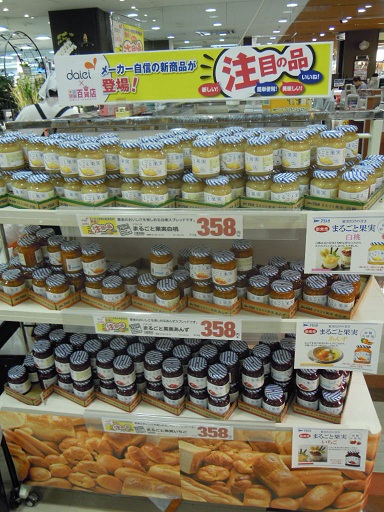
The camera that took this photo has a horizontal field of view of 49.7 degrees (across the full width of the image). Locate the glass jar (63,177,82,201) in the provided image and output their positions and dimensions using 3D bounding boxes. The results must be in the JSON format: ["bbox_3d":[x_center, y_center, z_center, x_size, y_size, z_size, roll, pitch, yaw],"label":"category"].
[{"bbox_3d":[-0.346,-0.197,1.255,0.076,0.091,0.076,-3,25,1],"label":"glass jar"}]

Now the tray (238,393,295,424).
[{"bbox_3d":[0.299,0.463,1.494,0.149,0.031,0.300,13,27,30],"label":"tray"}]

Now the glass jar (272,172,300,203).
[{"bbox_3d":[0.248,-0.169,1.100,0.072,0.093,0.072,-2,25,1],"label":"glass jar"}]

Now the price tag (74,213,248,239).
[{"bbox_3d":[-0.083,-0.072,1.040,0.420,0.064,0.005,1,26,8],"label":"price tag"}]

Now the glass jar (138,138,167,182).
[{"bbox_3d":[-0.108,-0.266,1.157,0.076,0.091,0.076,-3,25,1],"label":"glass jar"}]

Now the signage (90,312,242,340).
[{"bbox_3d":[-0.086,0.236,1.371,0.500,0.076,0.004,1,25,11],"label":"signage"}]

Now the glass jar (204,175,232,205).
[{"bbox_3d":[0.068,-0.162,1.098,0.072,0.091,0.072,-2,23,1],"label":"glass jar"}]

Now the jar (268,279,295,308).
[{"bbox_3d":[0.280,0.130,1.290,0.076,0.091,0.076,4,26,16],"label":"jar"}]

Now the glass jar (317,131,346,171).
[{"bbox_3d":[0.390,-0.297,1.157,0.076,0.091,0.076,-3,25,1],"label":"glass jar"}]

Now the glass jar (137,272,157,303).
[{"bbox_3d":[-0.139,0.112,1.336,0.072,0.093,0.072,-2,25,1],"label":"glass jar"}]

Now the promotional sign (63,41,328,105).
[{"bbox_3d":[-0.013,-0.569,1.310,0.873,0.152,0.010,1,18,8],"label":"promotional sign"}]

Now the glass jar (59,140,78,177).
[{"bbox_3d":[-0.358,-0.291,1.245,0.076,0.091,0.076,-3,25,1],"label":"glass jar"}]

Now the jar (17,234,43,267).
[{"bbox_3d":[-0.562,-0.018,1.437,0.072,0.093,0.072,-2,25,1],"label":"jar"}]

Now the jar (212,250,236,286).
[{"bbox_3d":[0.097,0.036,1.240,0.072,0.091,0.072,-2,23,1],"label":"jar"}]

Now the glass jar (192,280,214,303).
[{"bbox_3d":[0.038,0.110,1.323,0.072,0.093,0.072,-2,25,1],"label":"glass jar"}]

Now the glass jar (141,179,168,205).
[{"bbox_3d":[-0.100,-0.166,1.130,0.072,0.093,0.072,-2,25,1],"label":"glass jar"}]

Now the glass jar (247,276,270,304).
[{"bbox_3d":[0.210,0.115,1.293,0.072,0.093,0.072,-2,25,1],"label":"glass jar"}]

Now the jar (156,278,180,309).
[{"bbox_3d":[-0.074,0.126,1.299,0.072,0.093,0.072,-2,25,1],"label":"jar"}]

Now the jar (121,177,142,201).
[{"bbox_3d":[-0.154,-0.174,1.122,0.072,0.091,0.072,-2,22,1],"label":"jar"}]

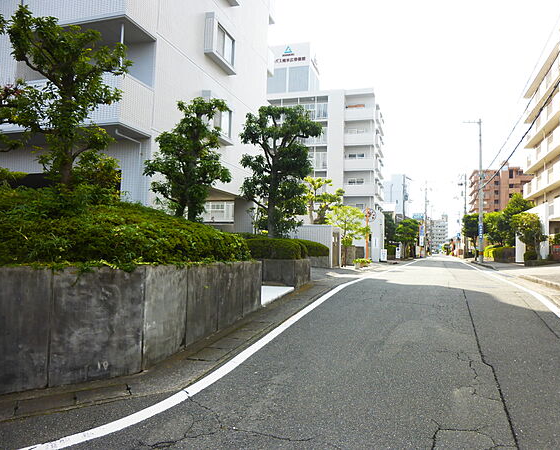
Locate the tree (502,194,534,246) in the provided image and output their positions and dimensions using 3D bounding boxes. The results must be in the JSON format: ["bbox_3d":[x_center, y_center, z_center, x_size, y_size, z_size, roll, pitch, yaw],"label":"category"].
[{"bbox_3d":[26.310,0.240,48.000,3.900,7.670,3.900,0,-3,18],"label":"tree"}]

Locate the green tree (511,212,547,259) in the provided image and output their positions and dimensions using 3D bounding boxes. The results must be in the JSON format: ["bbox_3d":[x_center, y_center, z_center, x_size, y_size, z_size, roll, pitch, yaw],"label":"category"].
[{"bbox_3d":[22.940,0.990,40.000,3.300,4.290,3.300,0,-3,18],"label":"green tree"}]

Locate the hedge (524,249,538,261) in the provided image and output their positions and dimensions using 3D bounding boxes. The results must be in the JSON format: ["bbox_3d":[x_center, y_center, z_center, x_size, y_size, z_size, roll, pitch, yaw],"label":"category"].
[{"bbox_3d":[17.703,2.112,30.500,0.980,0.820,0.950,0,-3,17],"label":"hedge"}]

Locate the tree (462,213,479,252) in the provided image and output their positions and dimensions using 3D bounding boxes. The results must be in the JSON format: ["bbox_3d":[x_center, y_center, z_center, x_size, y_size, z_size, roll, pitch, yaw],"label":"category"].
[{"bbox_3d":[16.573,0.995,37.500,1.600,4.100,1.600,0,-3,17],"label":"tree"}]

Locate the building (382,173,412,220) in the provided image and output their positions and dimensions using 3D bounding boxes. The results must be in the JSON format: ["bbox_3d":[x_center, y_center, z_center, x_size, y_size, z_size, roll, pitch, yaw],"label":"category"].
[{"bbox_3d":[28.950,-2.280,116.610,9.000,20.400,10.000,0,-3,18],"label":"building"}]

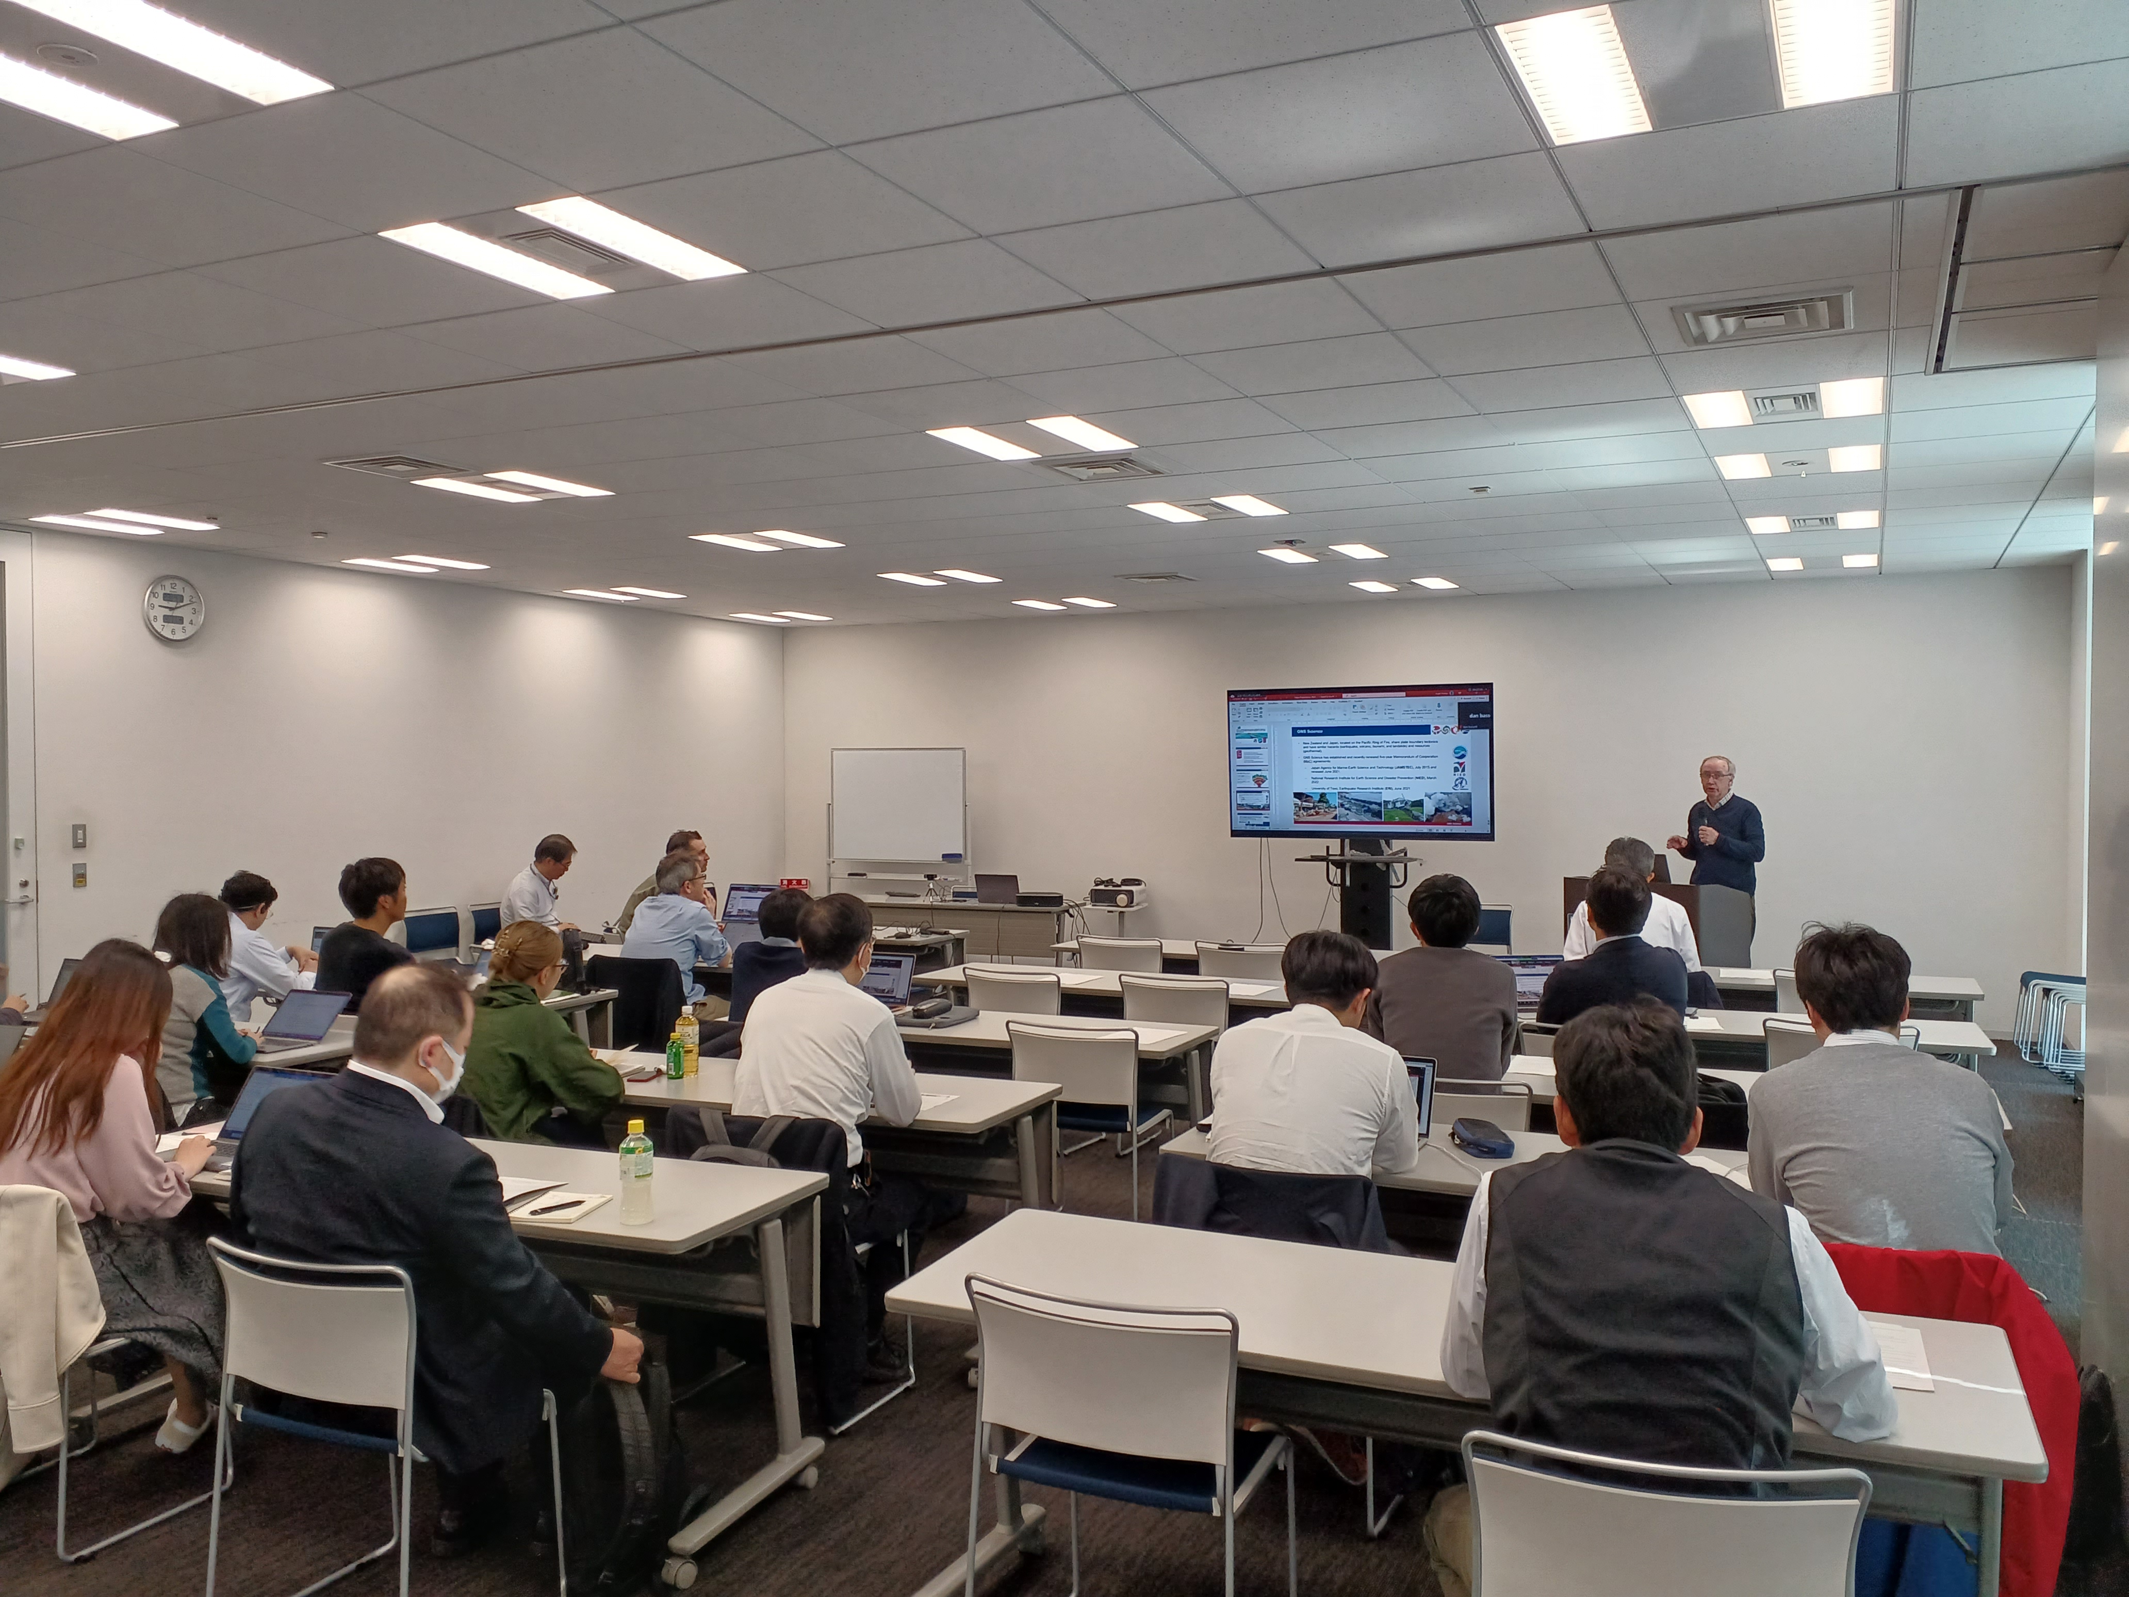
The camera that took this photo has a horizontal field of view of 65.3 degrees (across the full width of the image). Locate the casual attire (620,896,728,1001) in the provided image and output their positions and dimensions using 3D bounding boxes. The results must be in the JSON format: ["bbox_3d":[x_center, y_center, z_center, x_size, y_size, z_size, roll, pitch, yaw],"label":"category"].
[{"bbox_3d":[-1.742,0.709,7.694,0.500,0.560,0.550,1,1,41],"label":"casual attire"}]

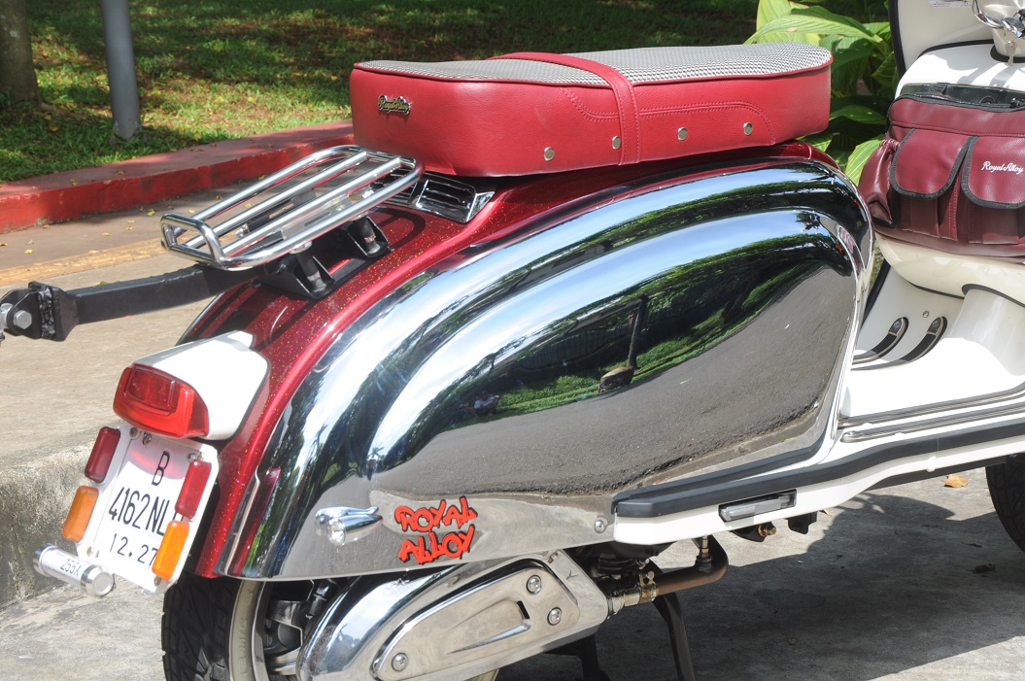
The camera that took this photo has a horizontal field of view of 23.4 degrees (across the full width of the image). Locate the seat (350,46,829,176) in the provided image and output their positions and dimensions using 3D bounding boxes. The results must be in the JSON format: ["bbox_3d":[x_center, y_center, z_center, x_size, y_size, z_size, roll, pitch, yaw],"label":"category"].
[{"bbox_3d":[0.114,-0.287,2.939,0.637,0.127,0.274,-10,14,-37],"label":"seat"}]

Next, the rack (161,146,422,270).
[{"bbox_3d":[-0.239,-0.159,2.684,0.271,0.056,0.208,-31,26,-30],"label":"rack"}]

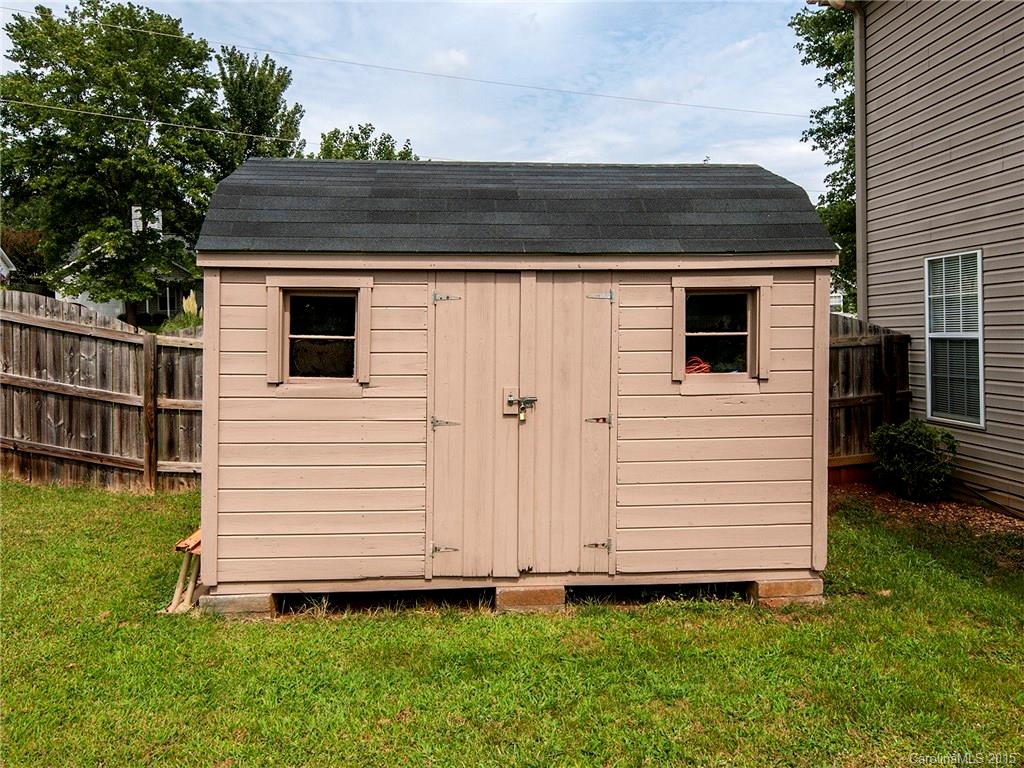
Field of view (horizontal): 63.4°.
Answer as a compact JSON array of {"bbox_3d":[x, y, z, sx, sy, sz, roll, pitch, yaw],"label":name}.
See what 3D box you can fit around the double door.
[{"bbox_3d":[0.059,0.234,4.850,1.050,1.790,0.060,0,1,-4],"label":"double door"}]

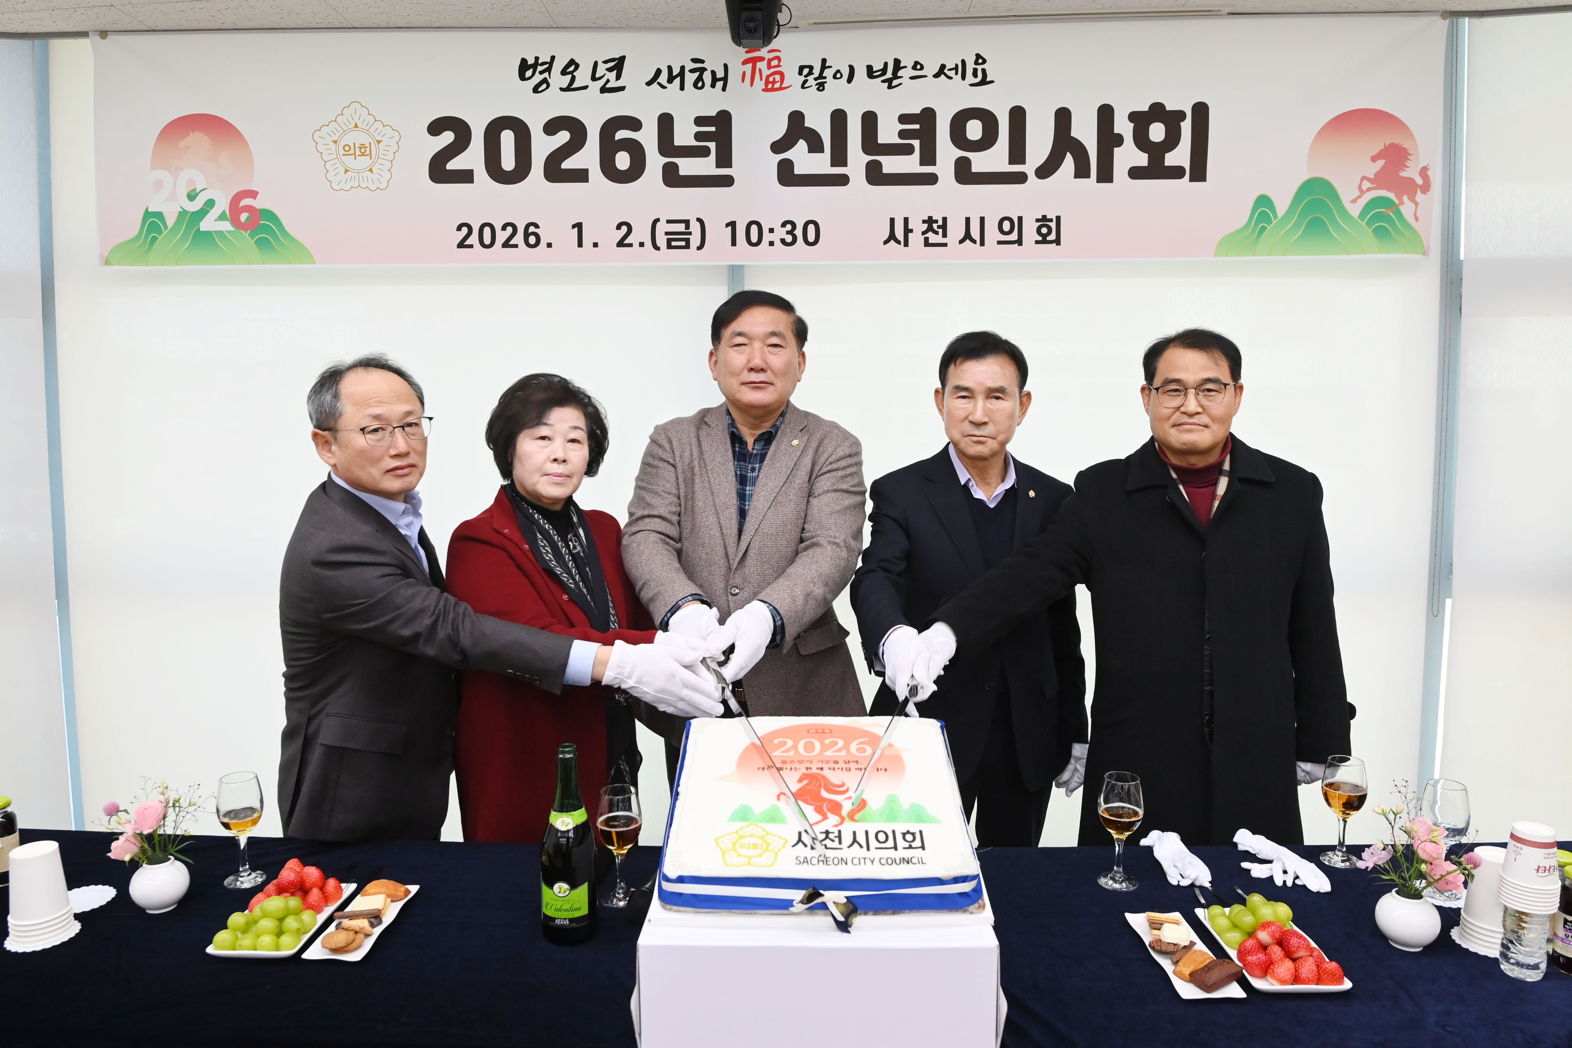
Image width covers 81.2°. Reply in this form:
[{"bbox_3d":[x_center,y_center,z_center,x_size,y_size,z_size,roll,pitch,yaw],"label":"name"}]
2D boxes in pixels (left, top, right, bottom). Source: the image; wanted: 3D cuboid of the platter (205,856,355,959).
[{"bbox_3d":[-0.799,0.601,1.474,0.142,0.083,0.222,0,5,2],"label":"platter"}]

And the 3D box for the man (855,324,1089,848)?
[{"bbox_3d":[0.370,0.492,1.790,0.490,1.700,0.520,1,3,12],"label":"man"}]

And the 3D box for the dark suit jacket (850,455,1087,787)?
[{"bbox_3d":[0.385,0.205,1.950,0.500,0.745,0.420,0,4,-6],"label":"dark suit jacket"}]

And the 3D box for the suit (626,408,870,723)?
[{"bbox_3d":[-0.073,0.104,1.815,0.475,0.705,0.440,0,5,2],"label":"suit"}]

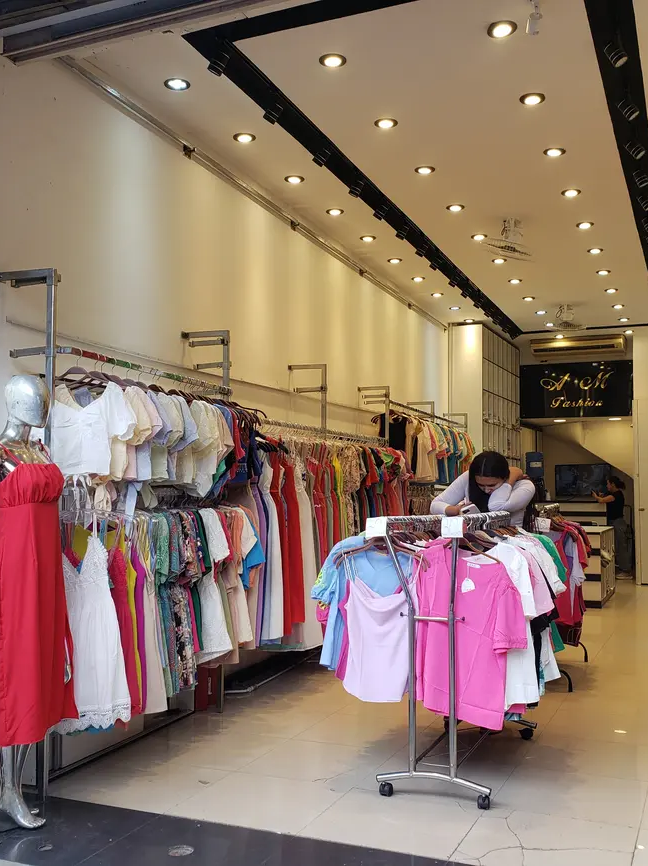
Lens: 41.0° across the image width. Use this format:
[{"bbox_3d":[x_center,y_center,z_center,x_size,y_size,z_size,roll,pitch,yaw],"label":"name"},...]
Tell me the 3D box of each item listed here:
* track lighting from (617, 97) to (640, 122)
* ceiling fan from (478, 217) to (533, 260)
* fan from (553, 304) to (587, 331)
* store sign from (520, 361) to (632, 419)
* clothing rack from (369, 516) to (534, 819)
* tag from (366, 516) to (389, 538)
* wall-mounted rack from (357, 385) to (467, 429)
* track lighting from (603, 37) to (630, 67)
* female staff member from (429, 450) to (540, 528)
[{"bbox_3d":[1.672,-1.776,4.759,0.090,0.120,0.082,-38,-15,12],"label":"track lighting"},{"bbox_3d":[1.487,-1.558,6.937,0.420,0.330,0.420,-2,-5,23],"label":"ceiling fan"},{"bbox_3d":[3.014,-1.407,10.814,0.460,0.310,0.460,-1,-4,24],"label":"fan"},{"bbox_3d":[3.721,-0.638,12.859,1.620,0.800,0.050,-1,-4,24],"label":"store sign"},{"bbox_3d":[0.665,0.998,4.207,0.500,1.210,1.330,-1,-4,21],"label":"clothing rack"},{"bbox_3d":[0.231,0.412,3.783,0.092,0.088,0.012,-2,-5,23],"label":"tag"},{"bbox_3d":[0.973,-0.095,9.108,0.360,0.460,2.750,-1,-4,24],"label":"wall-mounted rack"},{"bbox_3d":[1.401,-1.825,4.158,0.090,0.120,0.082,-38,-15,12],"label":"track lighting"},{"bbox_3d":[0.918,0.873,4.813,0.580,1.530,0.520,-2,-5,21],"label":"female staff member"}]

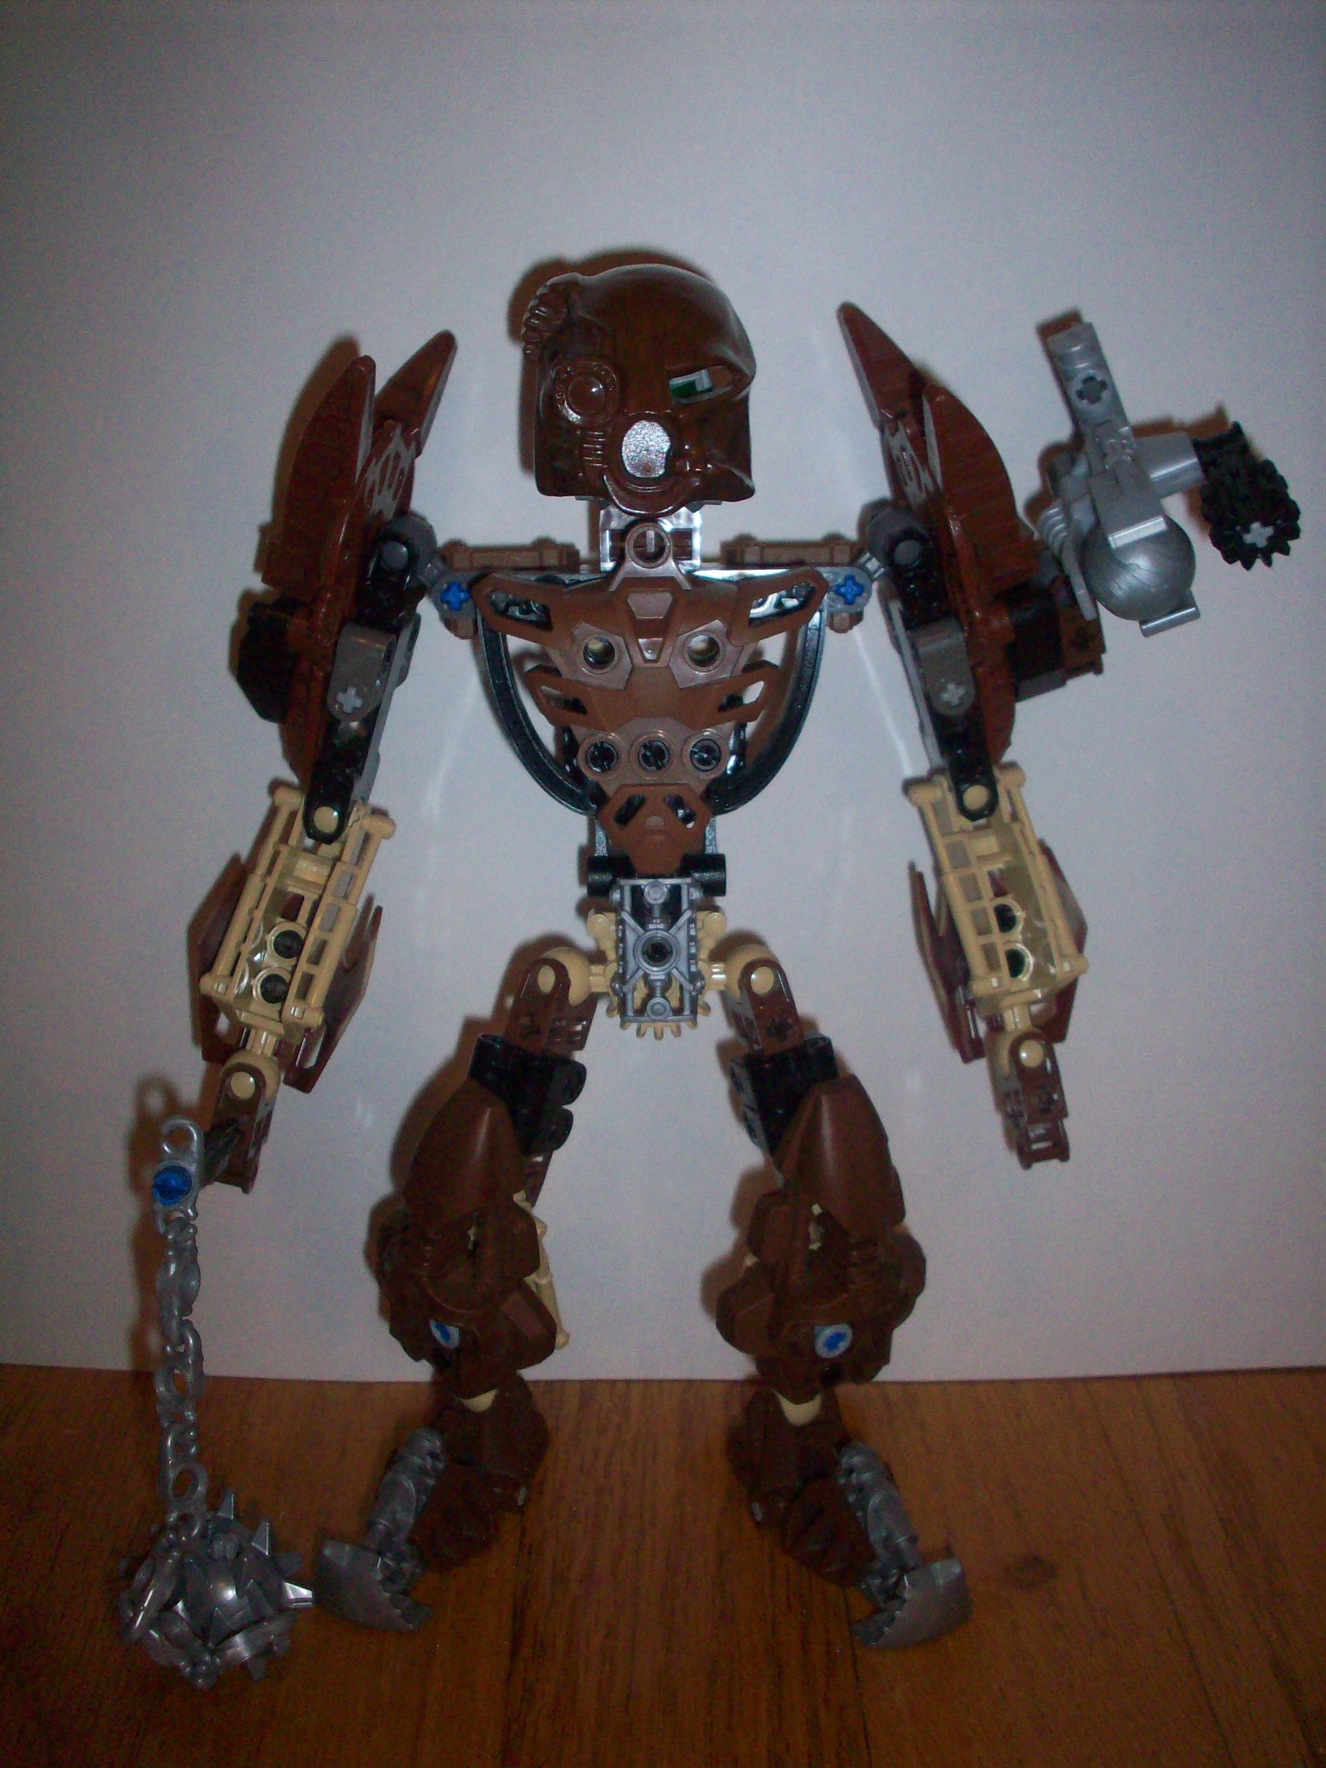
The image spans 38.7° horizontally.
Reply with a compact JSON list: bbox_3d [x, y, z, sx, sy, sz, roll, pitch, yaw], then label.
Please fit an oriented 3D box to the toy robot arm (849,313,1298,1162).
[{"bbox_3d":[0.059,-0.023,0.304,0.071,0.143,0.044,-2,22,-6],"label":"toy robot arm"}]

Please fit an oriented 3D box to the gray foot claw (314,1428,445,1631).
[{"bbox_3d":[-0.051,0.120,0.345,0.019,0.025,0.031,11,24,25],"label":"gray foot claw"}]

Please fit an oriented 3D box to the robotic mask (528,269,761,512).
[{"bbox_3d":[-0.003,-0.072,0.274,0.034,0.035,0.024,0,22,0],"label":"robotic mask"}]

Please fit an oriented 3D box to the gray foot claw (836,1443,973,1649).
[{"bbox_3d":[0.043,0.122,0.344,0.019,0.025,0.031,-11,24,-25],"label":"gray foot claw"}]

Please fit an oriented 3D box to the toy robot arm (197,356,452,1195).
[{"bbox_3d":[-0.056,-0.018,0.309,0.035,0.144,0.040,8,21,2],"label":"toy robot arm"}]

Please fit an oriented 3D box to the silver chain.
[{"bbox_3d":[-0.084,0.077,0.328,0.009,0.077,0.009,0,6,0],"label":"silver chain"}]

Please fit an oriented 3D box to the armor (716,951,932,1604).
[{"bbox_3d":[0.029,0.072,0.338,0.035,0.123,0.042,-12,23,-21],"label":"armor"}]

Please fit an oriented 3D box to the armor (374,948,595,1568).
[{"bbox_3d":[-0.033,0.071,0.339,0.035,0.121,0.040,12,23,21],"label":"armor"}]

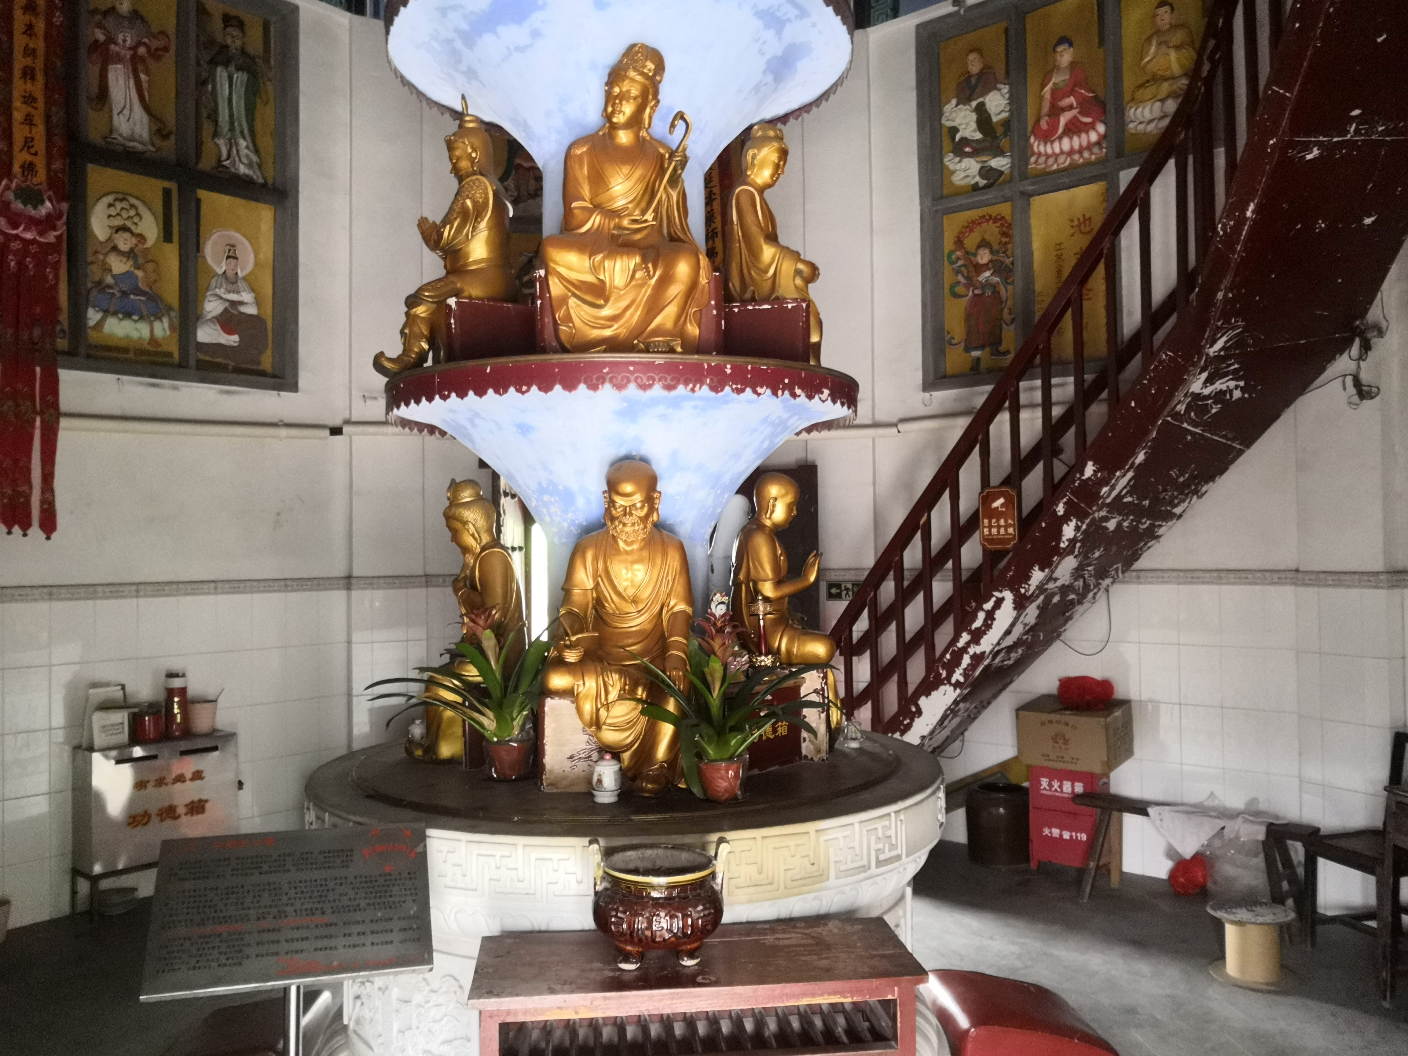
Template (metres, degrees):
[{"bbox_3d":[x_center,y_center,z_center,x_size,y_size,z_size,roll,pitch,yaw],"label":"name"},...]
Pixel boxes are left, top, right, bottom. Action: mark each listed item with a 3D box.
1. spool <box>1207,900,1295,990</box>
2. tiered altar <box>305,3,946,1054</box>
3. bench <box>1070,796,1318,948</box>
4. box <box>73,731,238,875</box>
[{"bbox_3d":[2.160,1.641,4.331,0.314,0.244,0.314,-2,-2,40],"label":"spool"},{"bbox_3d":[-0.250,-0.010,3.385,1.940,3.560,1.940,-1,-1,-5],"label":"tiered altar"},{"bbox_3d":[2.222,1.547,5.058,1.050,0.465,0.260,-2,-2,40],"label":"bench"},{"bbox_3d":[-2.718,1.345,5.472,0.185,0.577,0.690,-2,-2,40],"label":"box"}]

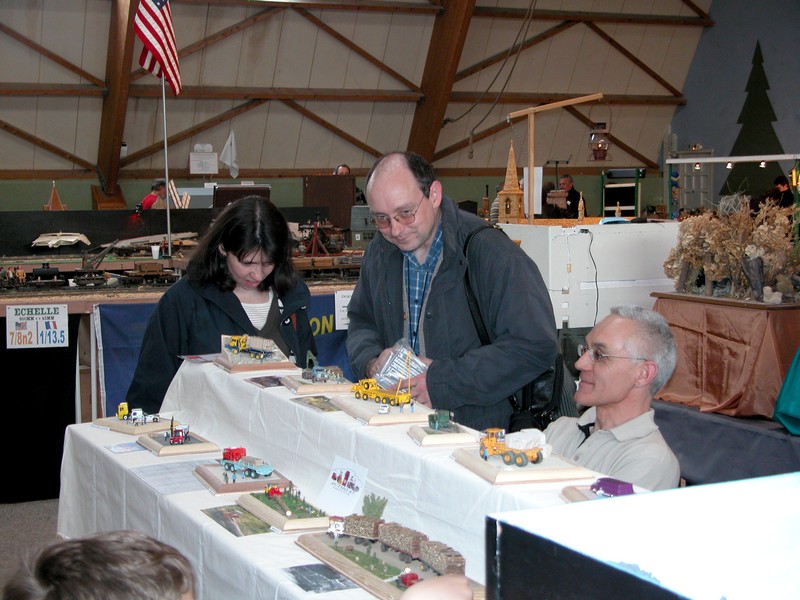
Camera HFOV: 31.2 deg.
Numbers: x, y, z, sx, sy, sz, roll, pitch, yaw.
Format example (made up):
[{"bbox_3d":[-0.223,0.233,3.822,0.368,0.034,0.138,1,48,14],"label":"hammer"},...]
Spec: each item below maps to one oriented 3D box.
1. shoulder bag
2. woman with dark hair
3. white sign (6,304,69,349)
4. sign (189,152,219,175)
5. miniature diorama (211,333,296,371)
[{"bbox_3d":[0.292,0.106,3.520,0.300,0.560,0.220,-5,8,-37],"label":"shoulder bag"},{"bbox_3d":[-0.510,0.490,4.130,0.520,1.580,0.420,-3,7,-22],"label":"woman with dark hair"},{"bbox_3d":[-1.775,0.132,7.020,0.297,0.210,0.010,-2,6,-15],"label":"white sign"},{"bbox_3d":[-2.240,-1.555,16.400,0.320,0.236,0.015,-1,6,-13],"label":"sign"},{"bbox_3d":[-0.400,0.140,3.940,0.200,0.085,0.210,-2,7,-19],"label":"miniature diorama"}]

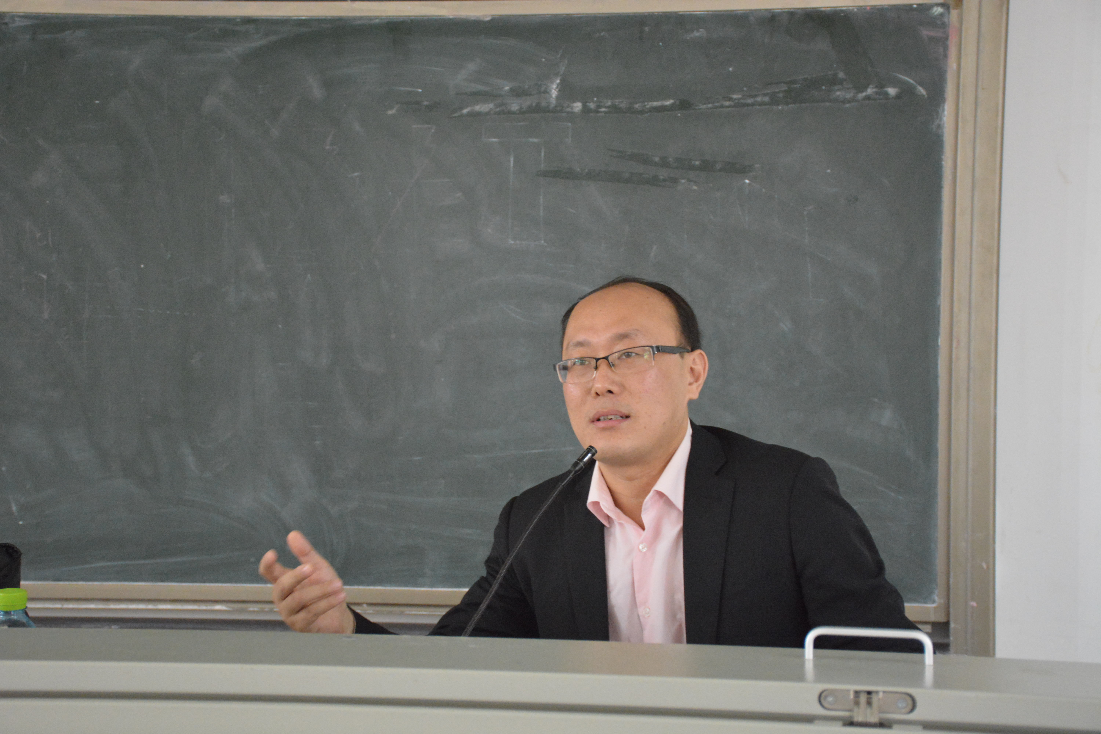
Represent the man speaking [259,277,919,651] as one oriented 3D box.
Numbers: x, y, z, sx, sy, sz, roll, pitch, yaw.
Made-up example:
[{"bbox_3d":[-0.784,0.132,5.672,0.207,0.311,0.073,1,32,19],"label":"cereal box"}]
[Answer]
[{"bbox_3d":[0.100,0.520,2.840,0.720,1.280,0.760,2,6,20],"label":"man speaking"}]

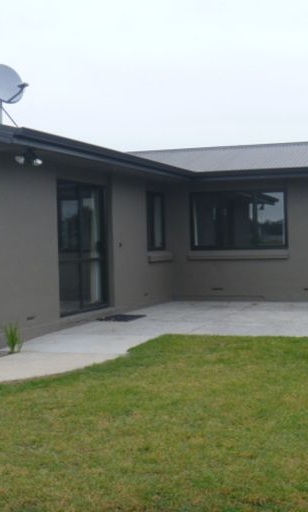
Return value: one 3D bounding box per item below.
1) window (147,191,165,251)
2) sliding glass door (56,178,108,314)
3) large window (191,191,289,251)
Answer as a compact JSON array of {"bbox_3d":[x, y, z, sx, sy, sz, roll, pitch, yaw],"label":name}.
[{"bbox_3d":[0.049,-0.702,15.242,0.100,1.179,1.000,-1,1,20],"label":"window"},{"bbox_3d":[-1.111,-0.129,12.028,0.100,2.074,1.813,-1,1,20],"label":"sliding glass door"},{"bbox_3d":[1.767,-0.739,15.540,2.025,1.212,0.100,-1,1,20],"label":"large window"}]

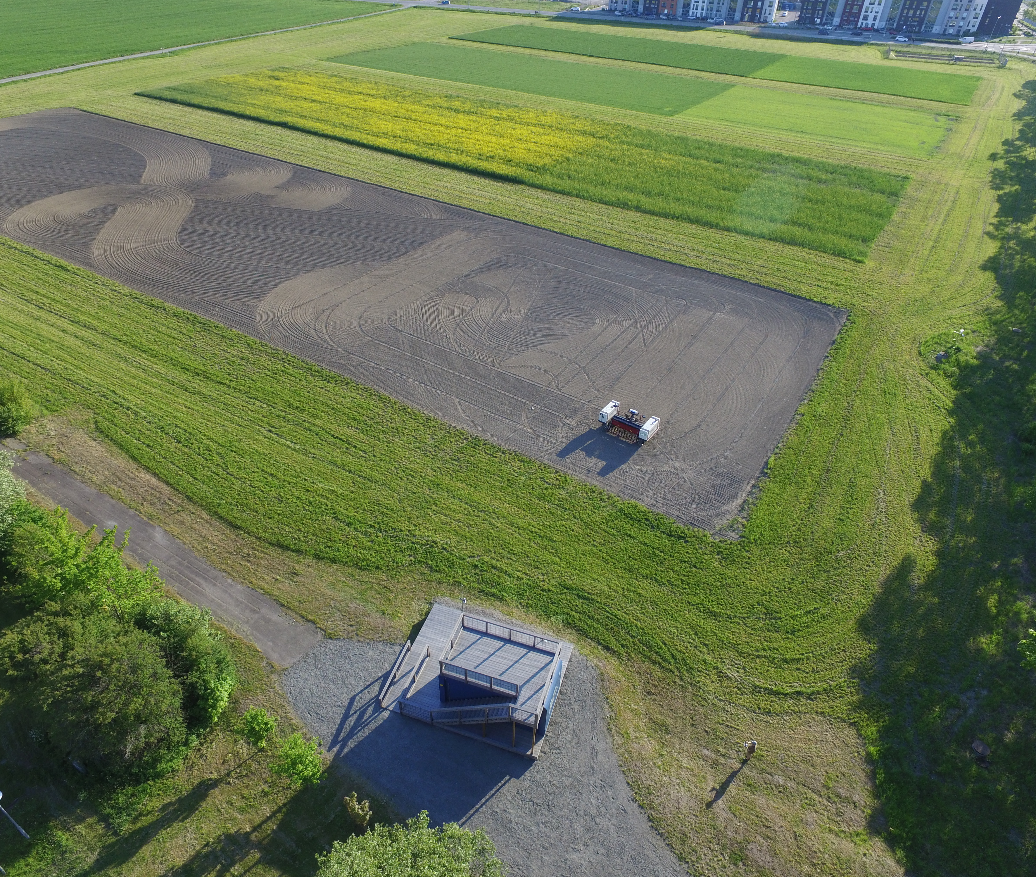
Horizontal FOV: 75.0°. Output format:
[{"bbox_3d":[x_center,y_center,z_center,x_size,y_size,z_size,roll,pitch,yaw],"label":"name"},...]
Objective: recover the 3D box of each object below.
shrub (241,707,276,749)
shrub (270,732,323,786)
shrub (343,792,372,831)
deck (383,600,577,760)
[{"bbox_3d":[-13.267,14.923,34.419,1.750,3.400,1.750,1,37,0],"label":"shrub"},{"bbox_3d":[-10.812,15.960,32.977,2.500,3.600,2.500,1,37,0],"label":"shrub"},{"bbox_3d":[-7.413,17.457,31.542,1.300,3.100,1.300,1,37,0],"label":"shrub"},{"bbox_3d":[-2.051,12.179,37.992,9.050,4.000,7.540,12,39,14],"label":"deck"}]

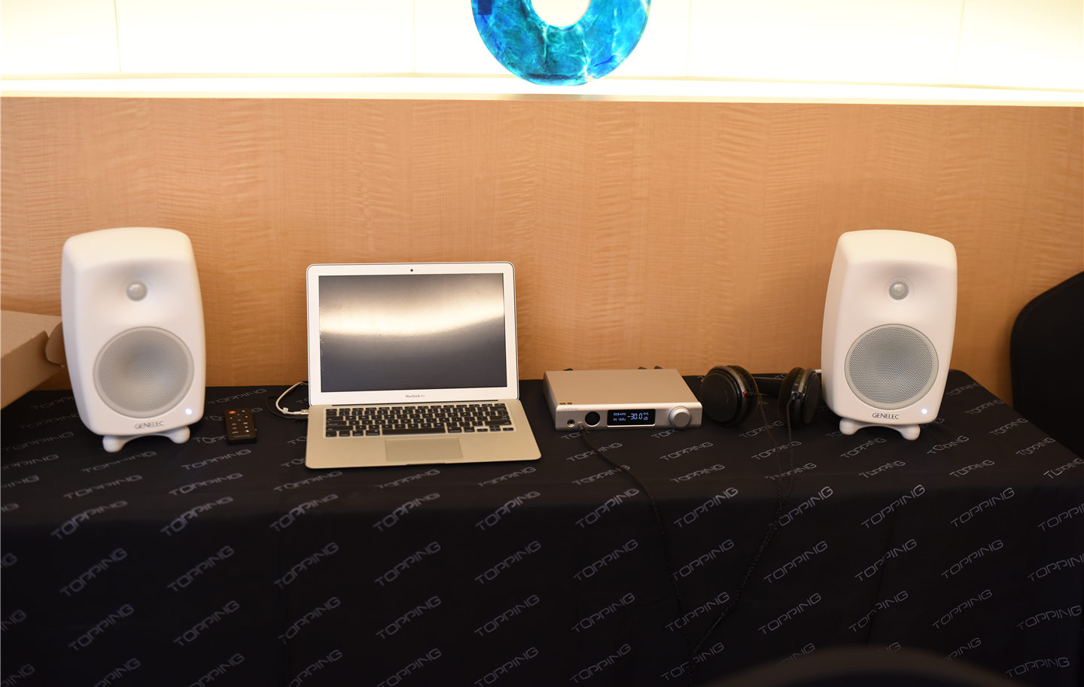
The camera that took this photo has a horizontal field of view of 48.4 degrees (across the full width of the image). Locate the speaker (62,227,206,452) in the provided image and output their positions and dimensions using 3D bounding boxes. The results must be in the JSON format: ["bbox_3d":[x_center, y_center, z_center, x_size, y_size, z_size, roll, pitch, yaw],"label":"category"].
[{"bbox_3d":[-0.594,-0.015,1.736,0.189,0.299,0.178,-6,16,-27],"label":"speaker"}]

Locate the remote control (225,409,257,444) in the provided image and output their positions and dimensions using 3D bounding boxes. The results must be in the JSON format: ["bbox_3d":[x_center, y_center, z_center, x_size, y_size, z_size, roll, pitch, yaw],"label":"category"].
[{"bbox_3d":[-0.448,0.124,1.789,0.039,0.010,0.137,-3,15,-16],"label":"remote control"}]

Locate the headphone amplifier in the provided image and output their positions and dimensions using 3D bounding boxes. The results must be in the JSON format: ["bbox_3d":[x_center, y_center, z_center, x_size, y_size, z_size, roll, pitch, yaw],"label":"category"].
[{"bbox_3d":[0.123,0.090,1.891,0.221,0.044,0.204,-1,14,-6],"label":"headphone amplifier"}]

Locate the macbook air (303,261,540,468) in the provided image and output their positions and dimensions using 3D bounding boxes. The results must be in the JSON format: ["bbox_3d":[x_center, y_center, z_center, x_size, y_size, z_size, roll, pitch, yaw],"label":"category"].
[{"bbox_3d":[-0.181,0.021,1.770,0.325,0.228,0.299,-1,15,-9],"label":"macbook air"}]

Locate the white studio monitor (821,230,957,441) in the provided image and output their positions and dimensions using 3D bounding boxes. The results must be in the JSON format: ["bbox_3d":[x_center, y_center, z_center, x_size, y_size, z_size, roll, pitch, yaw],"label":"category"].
[{"bbox_3d":[0.526,-0.023,1.840,0.189,0.299,0.178,4,15,12],"label":"white studio monitor"}]

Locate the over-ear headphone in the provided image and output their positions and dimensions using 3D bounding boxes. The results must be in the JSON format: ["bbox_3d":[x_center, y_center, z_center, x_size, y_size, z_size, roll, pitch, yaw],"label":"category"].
[{"bbox_3d":[0.342,0.065,1.906,0.187,0.092,0.195,2,14,6],"label":"over-ear headphone"}]

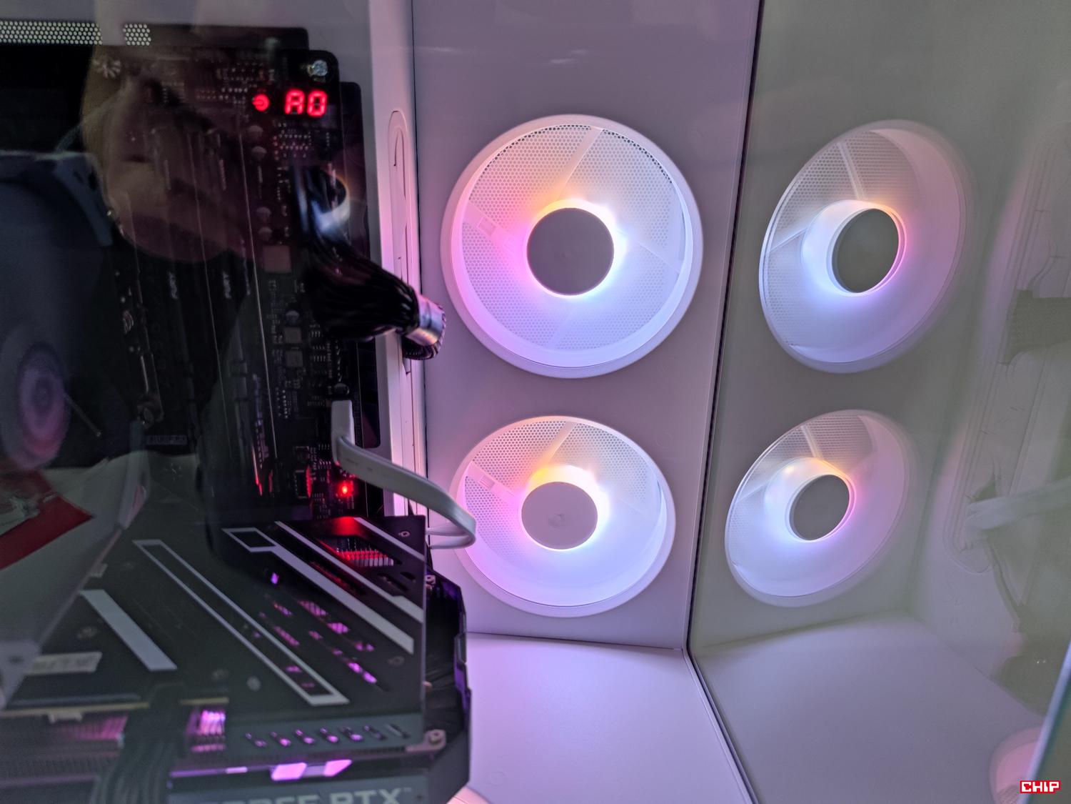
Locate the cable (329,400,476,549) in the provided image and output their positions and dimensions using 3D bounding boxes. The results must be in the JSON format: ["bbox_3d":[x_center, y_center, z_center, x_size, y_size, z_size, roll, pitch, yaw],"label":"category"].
[{"bbox_3d":[-0.055,0.032,0.314,0.057,0.074,0.046,-2,20,-8],"label":"cable"}]

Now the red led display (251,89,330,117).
[{"bbox_3d":[-0.088,-0.108,0.269,0.027,0.009,0.007,-2,20,-8],"label":"red led display"}]

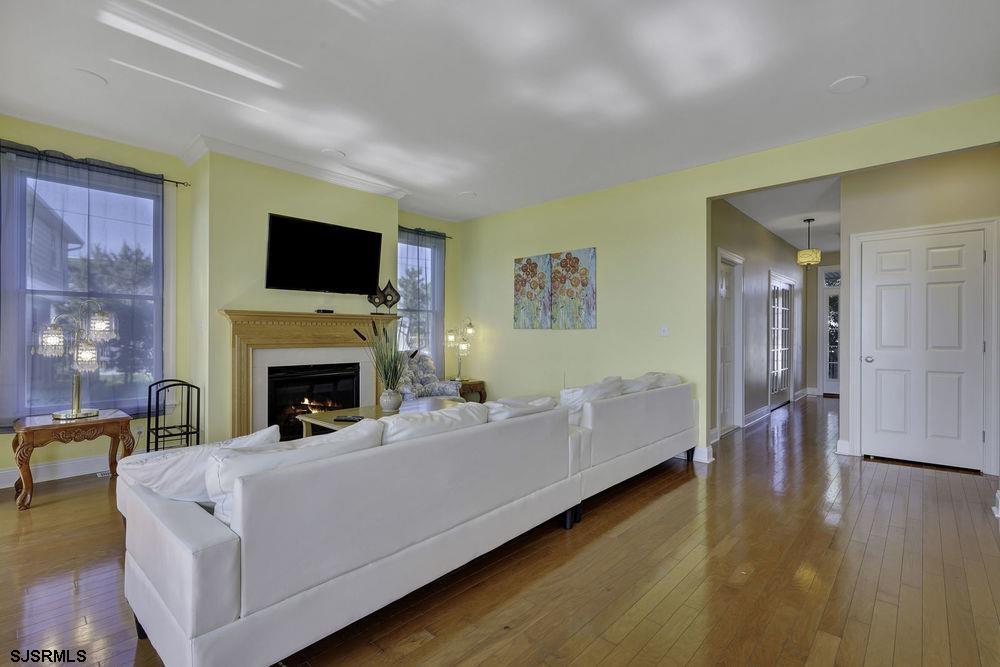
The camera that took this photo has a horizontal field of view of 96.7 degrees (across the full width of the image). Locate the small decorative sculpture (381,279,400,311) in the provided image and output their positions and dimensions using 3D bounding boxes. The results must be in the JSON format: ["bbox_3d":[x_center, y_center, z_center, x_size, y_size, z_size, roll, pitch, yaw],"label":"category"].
[{"bbox_3d":[-1.225,-0.388,4.960,0.070,0.390,0.250,1,0,43],"label":"small decorative sculpture"}]

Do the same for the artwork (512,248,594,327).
[{"bbox_3d":[0.629,-0.501,5.335,1.210,0.900,0.030,0,0,43],"label":"artwork"}]

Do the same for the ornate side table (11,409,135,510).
[{"bbox_3d":[-3.078,0.881,3.215,0.510,0.535,0.590,1,0,43],"label":"ornate side table"}]

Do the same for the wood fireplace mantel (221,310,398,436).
[{"bbox_3d":[-1.764,0.480,4.390,0.190,1.340,1.740,1,0,43],"label":"wood fireplace mantel"}]

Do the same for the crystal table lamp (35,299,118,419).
[{"bbox_3d":[-3.199,0.186,3.359,0.420,0.910,0.460,0,0,43],"label":"crystal table lamp"}]

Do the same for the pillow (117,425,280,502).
[{"bbox_3d":[-1.213,0.530,1.833,0.560,0.180,0.430,0,25,-47],"label":"pillow"}]

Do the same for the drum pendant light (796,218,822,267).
[{"bbox_3d":[4.189,-1.215,6.023,0.280,0.660,0.280,0,0,43],"label":"drum pendant light"}]

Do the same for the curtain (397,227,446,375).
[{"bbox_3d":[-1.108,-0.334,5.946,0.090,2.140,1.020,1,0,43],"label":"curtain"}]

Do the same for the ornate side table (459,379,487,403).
[{"bbox_3d":[-0.571,0.884,5.819,0.520,0.530,0.580,1,0,43],"label":"ornate side table"}]

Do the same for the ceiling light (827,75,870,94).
[{"bbox_3d":[2.195,-1.572,2.803,0.200,0.030,0.200,0,0,43],"label":"ceiling light"}]

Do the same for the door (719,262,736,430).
[{"bbox_3d":[2.716,0.177,5.384,0.040,2.030,0.810,0,0,43],"label":"door"}]

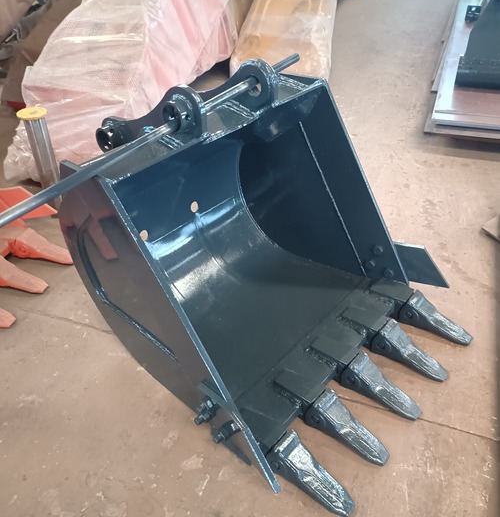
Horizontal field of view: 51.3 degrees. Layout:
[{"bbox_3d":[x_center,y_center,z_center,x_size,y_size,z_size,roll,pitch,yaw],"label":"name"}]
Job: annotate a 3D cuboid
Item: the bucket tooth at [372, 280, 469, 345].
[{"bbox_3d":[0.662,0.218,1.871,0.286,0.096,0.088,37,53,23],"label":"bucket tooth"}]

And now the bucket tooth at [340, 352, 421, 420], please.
[{"bbox_3d":[0.423,0.418,1.656,0.258,0.096,0.088,37,53,23],"label":"bucket tooth"}]

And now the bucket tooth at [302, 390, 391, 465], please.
[{"bbox_3d":[0.299,0.513,1.551,0.258,0.096,0.088,37,53,23],"label":"bucket tooth"}]

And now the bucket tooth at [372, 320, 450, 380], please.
[{"bbox_3d":[0.548,0.324,1.761,0.258,0.096,0.088,37,53,23],"label":"bucket tooth"}]

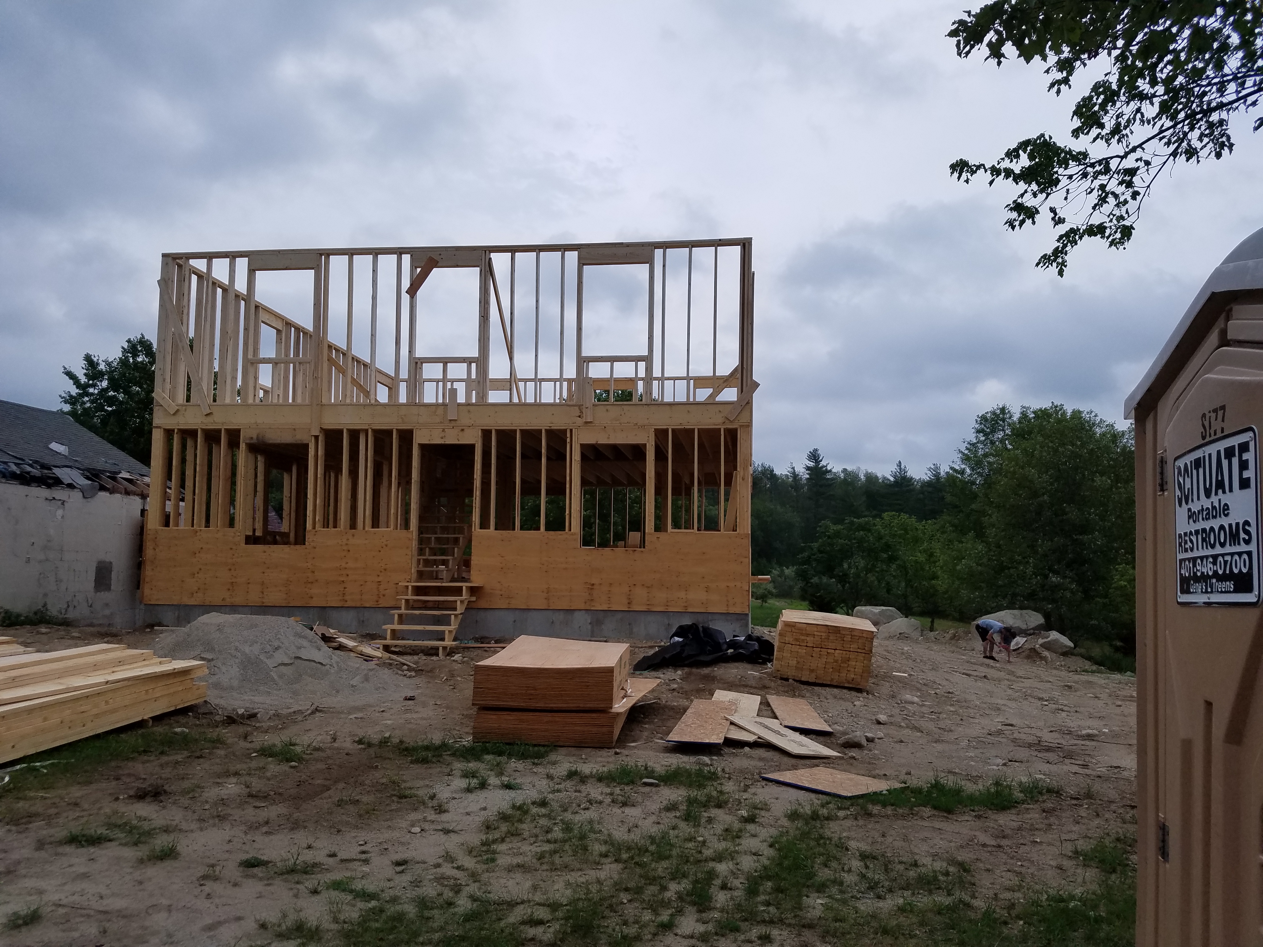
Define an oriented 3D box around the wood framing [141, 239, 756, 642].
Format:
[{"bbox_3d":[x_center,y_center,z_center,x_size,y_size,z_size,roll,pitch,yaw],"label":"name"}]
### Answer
[{"bbox_3d":[-2.520,-0.058,20.632,9.754,6.360,11.050,0,-5,5],"label":"wood framing"}]

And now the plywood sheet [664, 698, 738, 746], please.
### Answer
[{"bbox_3d":[0.744,2.444,9.406,0.483,0.020,2.448,0,-5,10],"label":"plywood sheet"}]

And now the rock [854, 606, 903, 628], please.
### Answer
[{"bbox_3d":[6.319,3.728,24.300,1.240,0.680,0.950,-1,-5,15],"label":"rock"}]

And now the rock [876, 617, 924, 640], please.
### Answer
[{"bbox_3d":[6.434,3.719,22.700,1.100,0.550,0.880,-1,-5,16],"label":"rock"}]

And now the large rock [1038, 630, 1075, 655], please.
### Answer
[{"bbox_3d":[11.118,4.424,24.800,0.900,0.580,0.780,-2,-6,24],"label":"large rock"}]

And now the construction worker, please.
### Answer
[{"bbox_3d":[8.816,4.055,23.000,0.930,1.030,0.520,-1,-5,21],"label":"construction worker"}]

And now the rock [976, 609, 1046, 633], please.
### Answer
[{"bbox_3d":[10.491,4.117,26.300,1.850,0.700,1.300,-1,-5,22],"label":"rock"}]

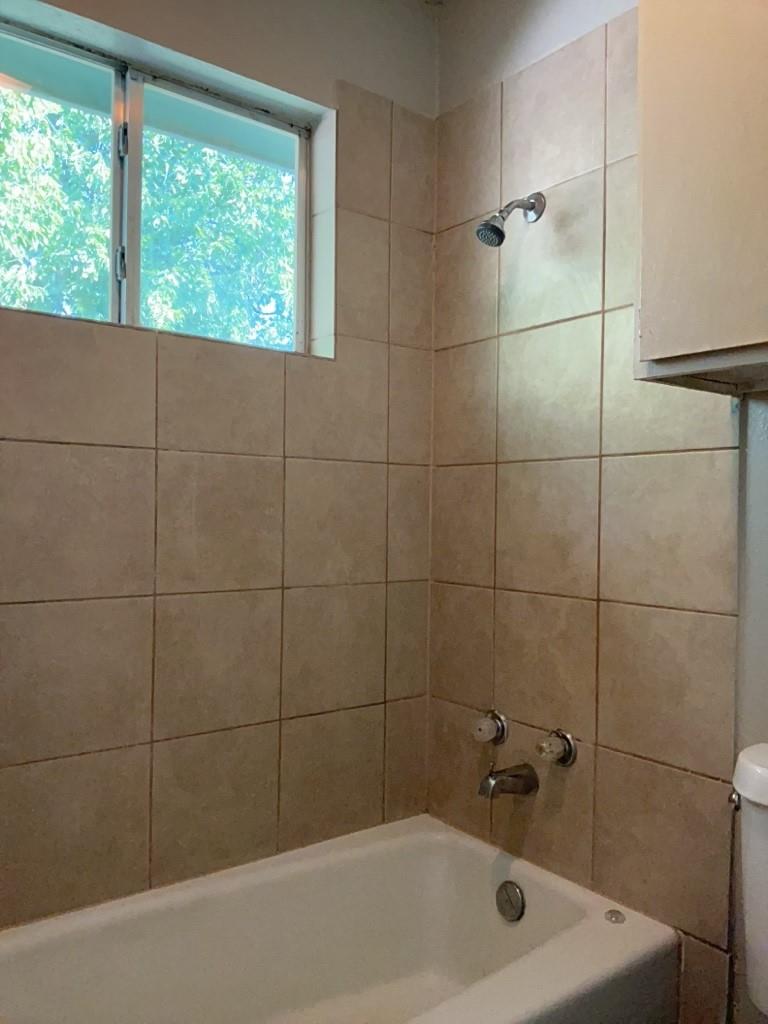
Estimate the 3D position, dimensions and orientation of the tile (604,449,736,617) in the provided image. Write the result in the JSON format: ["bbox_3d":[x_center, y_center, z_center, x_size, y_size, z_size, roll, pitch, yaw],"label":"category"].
[{"bbox_3d":[0.554,0.036,1.572,0.020,0.300,0.301,1,0,-38],"label":"tile"}]

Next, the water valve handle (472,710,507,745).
[{"bbox_3d":[0.251,0.522,1.925,0.055,0.080,0.080,1,0,-38],"label":"water valve handle"}]

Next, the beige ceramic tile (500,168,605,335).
[{"bbox_3d":[0.378,-0.577,1.813,0.020,0.305,0.299,1,0,-38],"label":"beige ceramic tile"}]

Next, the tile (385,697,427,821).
[{"bbox_3d":[0.056,0.648,2.115,0.144,0.305,0.012,1,0,-38],"label":"tile"}]

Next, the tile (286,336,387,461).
[{"bbox_3d":[-0.111,-0.277,1.940,0.300,0.302,0.020,1,0,-38],"label":"tile"}]

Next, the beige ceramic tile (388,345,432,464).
[{"bbox_3d":[0.069,-0.280,2.113,0.144,0.305,0.012,1,0,-38],"label":"beige ceramic tile"}]

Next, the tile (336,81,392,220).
[{"bbox_3d":[-0.050,-0.900,2.015,0.169,0.305,0.012,1,0,-38],"label":"tile"}]

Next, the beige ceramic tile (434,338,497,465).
[{"bbox_3d":[0.208,-0.276,2.048,0.010,0.307,0.237,1,0,-38],"label":"beige ceramic tile"}]

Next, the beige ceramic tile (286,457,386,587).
[{"bbox_3d":[-0.116,0.027,1.939,0.300,0.300,0.020,1,0,-38],"label":"beige ceramic tile"}]

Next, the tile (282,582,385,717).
[{"bbox_3d":[-0.120,0.330,1.939,0.300,0.301,0.020,1,0,-38],"label":"tile"}]

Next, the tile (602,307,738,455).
[{"bbox_3d":[0.558,-0.268,1.573,0.020,0.302,0.301,1,0,-38],"label":"tile"}]

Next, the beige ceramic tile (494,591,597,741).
[{"bbox_3d":[0.367,0.341,1.831,0.010,0.304,0.304,1,0,-38],"label":"beige ceramic tile"}]

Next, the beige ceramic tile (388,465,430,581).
[{"bbox_3d":[0.065,0.030,2.099,0.144,0.304,0.010,1,0,-37],"label":"beige ceramic tile"}]

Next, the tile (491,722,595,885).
[{"bbox_3d":[0.363,0.650,1.831,0.010,0.307,0.304,1,0,-38],"label":"tile"}]

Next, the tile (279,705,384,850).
[{"bbox_3d":[-0.124,0.643,1.961,0.304,0.307,0.010,1,0,-37],"label":"tile"}]

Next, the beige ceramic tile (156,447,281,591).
[{"bbox_3d":[-0.362,0.024,1.786,0.305,0.305,0.012,1,0,-38],"label":"beige ceramic tile"}]

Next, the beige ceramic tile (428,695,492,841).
[{"bbox_3d":[0.195,0.648,2.047,0.010,0.307,0.237,1,0,-38],"label":"beige ceramic tile"}]

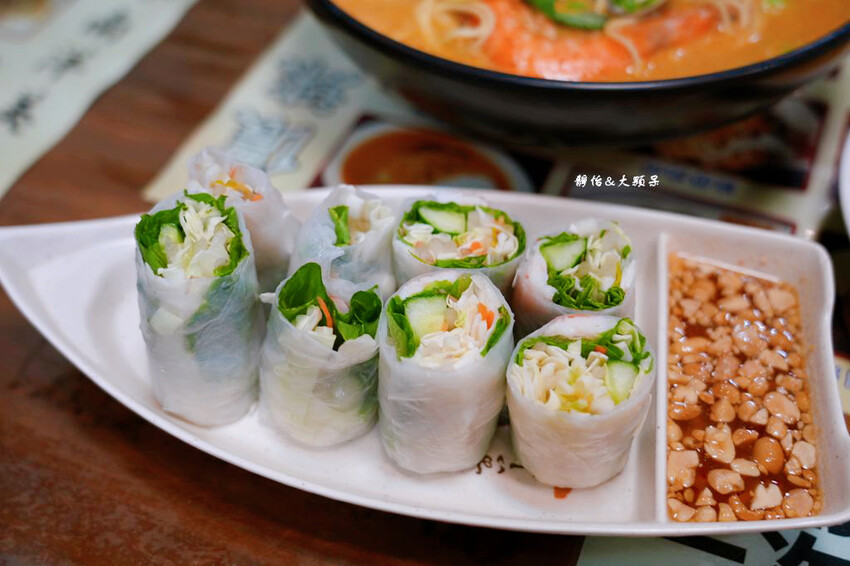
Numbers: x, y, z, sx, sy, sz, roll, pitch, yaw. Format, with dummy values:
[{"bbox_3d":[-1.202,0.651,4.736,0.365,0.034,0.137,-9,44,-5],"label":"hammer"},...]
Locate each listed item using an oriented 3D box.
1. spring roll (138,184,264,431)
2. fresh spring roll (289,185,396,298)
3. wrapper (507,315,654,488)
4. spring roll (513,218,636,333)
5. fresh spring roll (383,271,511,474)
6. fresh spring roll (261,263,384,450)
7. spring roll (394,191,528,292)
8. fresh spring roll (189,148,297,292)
[{"bbox_3d":[-0.070,0.011,0.315,0.034,0.070,0.034,0,45,0],"label":"spring roll"},{"bbox_3d":[-0.029,-0.005,0.347,0.034,0.047,0.034,0,45,0],"label":"fresh spring roll"},{"bbox_3d":[0.048,0.037,0.313,0.041,0.036,0.041,0,45,0],"label":"wrapper"},{"bbox_3d":[0.049,0.008,0.339,0.040,0.041,0.040,0,45,0],"label":"spring roll"},{"bbox_3d":[0.006,0.029,0.310,0.039,0.052,0.039,0,45,0],"label":"fresh spring roll"},{"bbox_3d":[-0.033,0.024,0.319,0.035,0.047,0.035,0,45,0],"label":"fresh spring roll"},{"bbox_3d":[0.011,0.001,0.342,0.043,0.047,0.043,0,45,0],"label":"spring roll"},{"bbox_3d":[-0.061,-0.013,0.346,0.032,0.061,0.032,0,45,0],"label":"fresh spring roll"}]

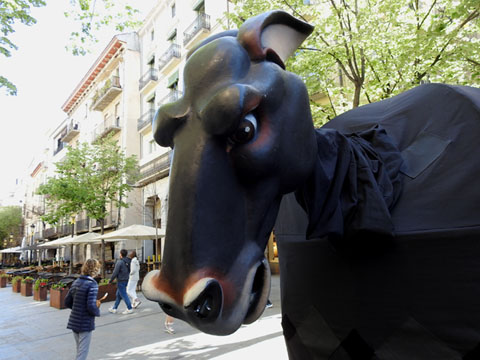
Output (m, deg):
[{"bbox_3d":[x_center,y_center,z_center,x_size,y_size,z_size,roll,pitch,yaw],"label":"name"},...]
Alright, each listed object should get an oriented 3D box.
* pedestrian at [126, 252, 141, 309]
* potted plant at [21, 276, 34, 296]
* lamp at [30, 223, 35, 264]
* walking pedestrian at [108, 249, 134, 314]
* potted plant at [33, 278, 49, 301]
[{"bbox_3d":[-3.317,3.104,10.378,0.580,1.690,0.480,-10,-13,31],"label":"pedestrian"},{"bbox_3d":[-9.757,4.868,15.326,0.420,0.870,0.500,4,-13,-34],"label":"potted plant"},{"bbox_3d":[-15.997,5.574,25.724,0.450,4.200,0.450,7,-15,-41],"label":"lamp"},{"bbox_3d":[-3.429,2.933,9.604,0.680,1.740,0.520,-10,-13,31],"label":"walking pedestrian"},{"bbox_3d":[-7.975,4.376,13.347,0.420,0.870,0.500,4,-13,-34],"label":"potted plant"}]

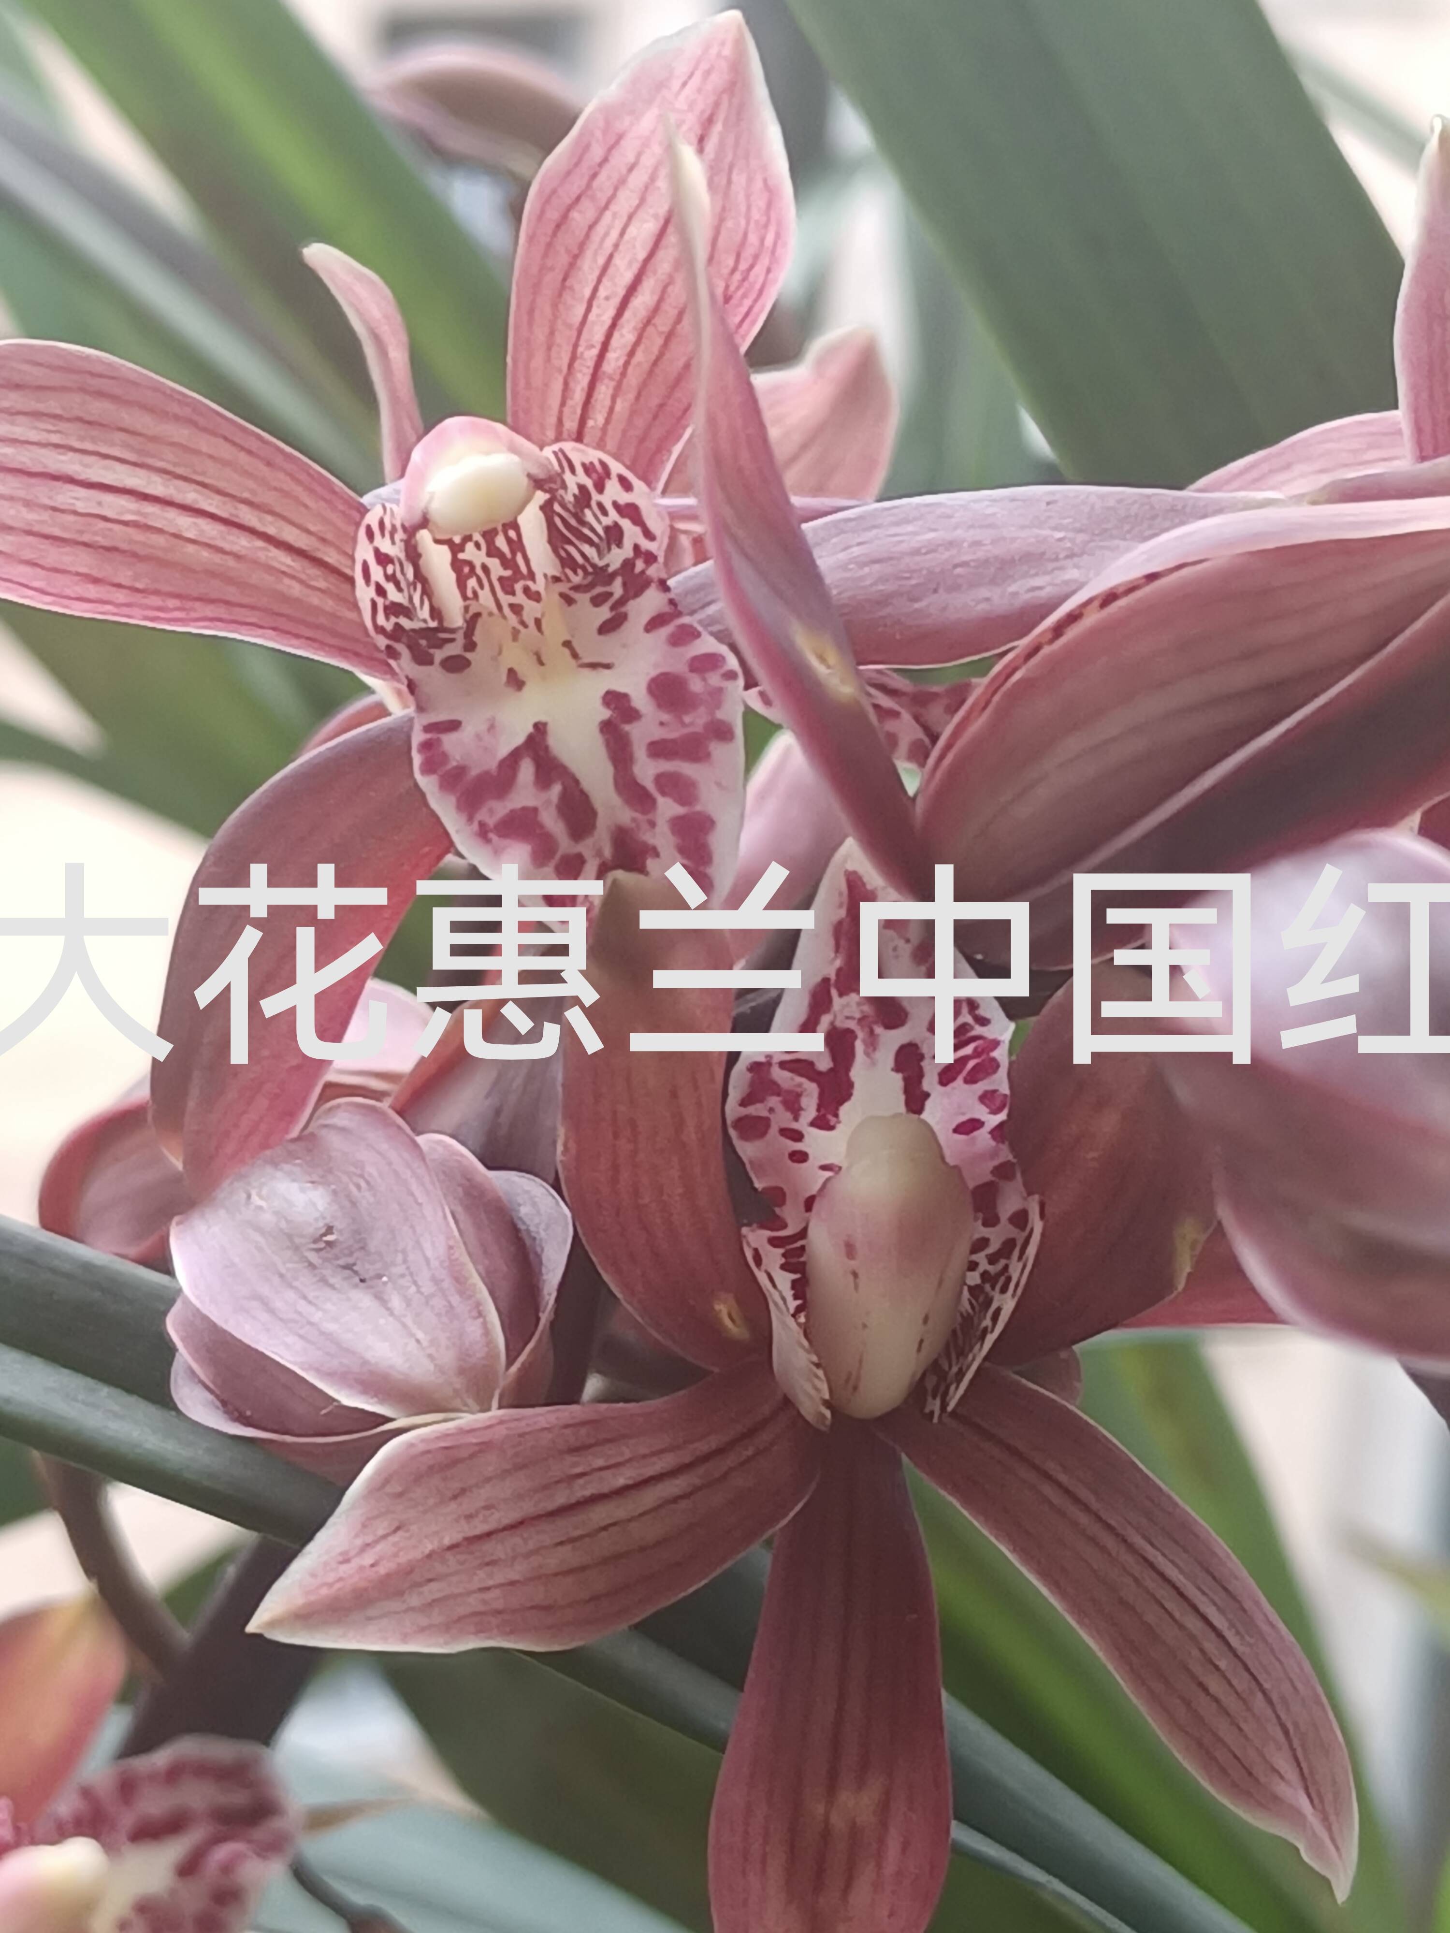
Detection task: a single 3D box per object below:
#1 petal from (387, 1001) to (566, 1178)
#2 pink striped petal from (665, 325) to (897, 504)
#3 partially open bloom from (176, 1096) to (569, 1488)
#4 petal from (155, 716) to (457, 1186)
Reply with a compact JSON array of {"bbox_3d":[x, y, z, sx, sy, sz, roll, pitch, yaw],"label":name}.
[{"bbox_3d":[-0.021,0.012,0.425,0.017,0.021,0.013,2,10,11],"label":"petal"},{"bbox_3d":[0.005,-0.046,0.420,0.017,0.023,0.009,34,0,5],"label":"pink striped petal"},{"bbox_3d":[-0.029,0.027,0.405,0.032,0.031,0.033,-3,22,-24],"label":"partially open bloom"},{"bbox_3d":[-0.034,-0.001,0.405,0.019,0.042,0.017,26,3,10],"label":"petal"}]

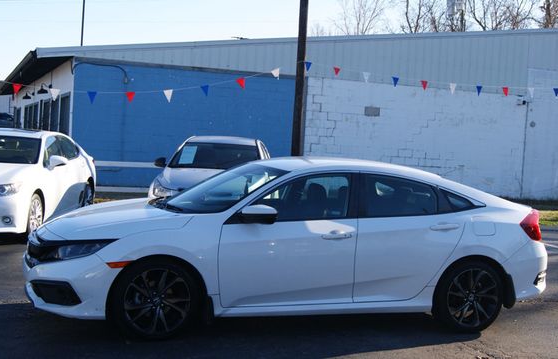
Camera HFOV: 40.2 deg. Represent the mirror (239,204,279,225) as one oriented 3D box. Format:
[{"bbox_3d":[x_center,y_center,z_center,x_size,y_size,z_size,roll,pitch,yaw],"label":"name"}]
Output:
[{"bbox_3d":[-0.153,0.272,5.934,0.200,0.145,0.240,2,3,-17],"label":"mirror"}]

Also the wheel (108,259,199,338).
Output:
[{"bbox_3d":[-0.946,0.913,5.885,0.640,0.640,0.225,2,3,-17],"label":"wheel"}]

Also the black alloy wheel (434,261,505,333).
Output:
[{"bbox_3d":[1.648,1.008,6.686,0.640,0.640,0.225,2,3,-17],"label":"black alloy wheel"}]

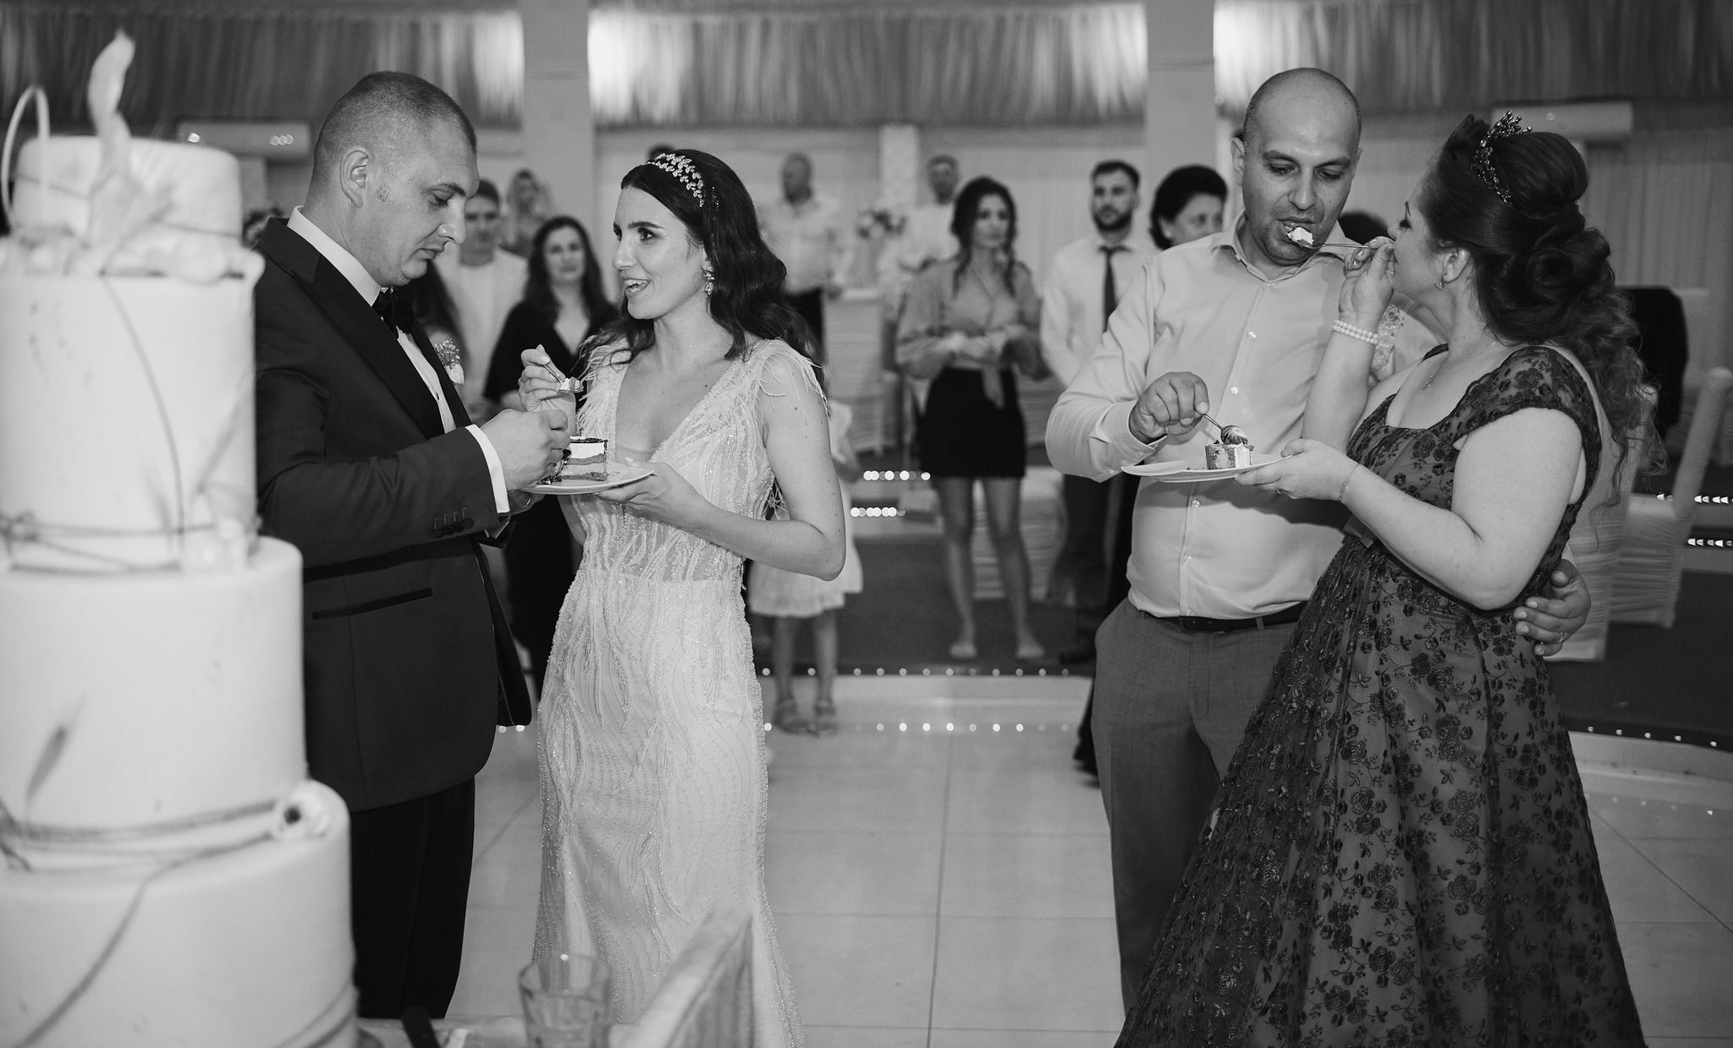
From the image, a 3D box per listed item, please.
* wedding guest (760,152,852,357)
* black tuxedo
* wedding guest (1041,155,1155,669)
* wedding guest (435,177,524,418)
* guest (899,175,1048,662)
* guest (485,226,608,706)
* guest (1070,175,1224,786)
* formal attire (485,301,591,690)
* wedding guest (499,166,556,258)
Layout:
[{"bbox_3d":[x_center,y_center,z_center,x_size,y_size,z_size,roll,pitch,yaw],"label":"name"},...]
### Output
[{"bbox_3d":[-0.331,-1.066,8.838,0.500,1.720,0.320,-1,8,-6],"label":"wedding guest"},{"bbox_3d":[-0.626,0.350,2.272,0.460,1.520,0.540,2,8,16],"label":"black tuxedo"},{"bbox_3d":[0.890,-0.404,6.106,0.530,1.781,0.300,1,8,11],"label":"wedding guest"},{"bbox_3d":[-1.466,-0.427,6.503,0.520,1.762,0.300,-3,8,-14],"label":"wedding guest"},{"bbox_3d":[0.384,-0.371,6.009,0.530,1.690,0.360,-1,8,-3],"label":"guest"},{"bbox_3d":[-0.971,-0.153,5.432,0.480,1.654,0.320,-2,8,-10],"label":"guest"},{"bbox_3d":[0.899,-0.134,4.831,0.580,1.765,0.420,-5,9,-30],"label":"guest"},{"bbox_3d":[-0.978,-0.050,5.447,0.480,1.346,0.310,-2,8,-10],"label":"formal attire"},{"bbox_3d":[-1.751,-1.029,8.841,0.450,1.653,0.300,-2,8,-11],"label":"wedding guest"}]

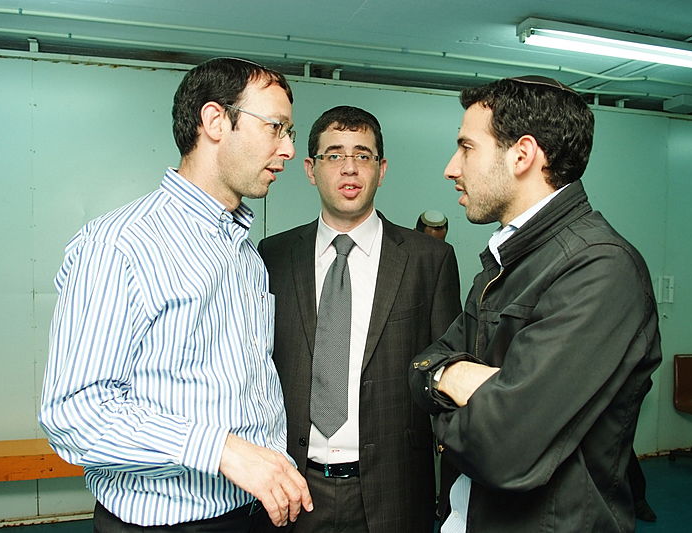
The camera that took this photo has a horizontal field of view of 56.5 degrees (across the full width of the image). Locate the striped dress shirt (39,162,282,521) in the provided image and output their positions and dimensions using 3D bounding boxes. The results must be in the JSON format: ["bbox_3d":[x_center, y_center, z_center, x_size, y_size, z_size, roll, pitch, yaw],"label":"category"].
[{"bbox_3d":[-0.238,0.117,1.080,0.360,0.570,0.500,2,3,27],"label":"striped dress shirt"}]

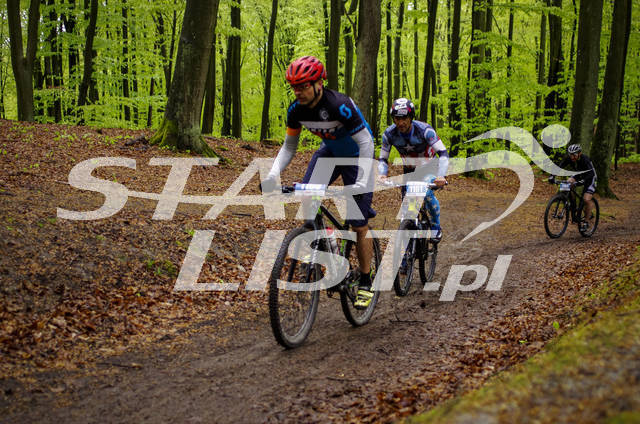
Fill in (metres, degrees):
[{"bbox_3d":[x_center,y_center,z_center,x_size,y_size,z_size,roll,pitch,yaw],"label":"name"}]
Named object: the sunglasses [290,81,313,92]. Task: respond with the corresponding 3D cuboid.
[{"bbox_3d":[-0.095,-0.770,5.630,0.145,0.050,0.140,6,19,38],"label":"sunglasses"}]

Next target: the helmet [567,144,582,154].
[{"bbox_3d":[4.286,-1.050,15.500,0.210,0.165,0.275,5,8,40],"label":"helmet"}]

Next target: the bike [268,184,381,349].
[{"bbox_3d":[0.087,0.310,5.979,0.700,1.020,1.820,3,2,23],"label":"bike"}]

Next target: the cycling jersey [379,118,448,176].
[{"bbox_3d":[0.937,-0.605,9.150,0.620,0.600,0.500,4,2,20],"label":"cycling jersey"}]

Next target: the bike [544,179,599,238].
[{"bbox_3d":[4.237,-0.060,15.357,0.700,1.020,1.830,7,5,42],"label":"bike"}]

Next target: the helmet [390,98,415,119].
[{"bbox_3d":[0.783,-0.975,8.720,0.215,0.170,0.280,3,23,16],"label":"helmet"}]

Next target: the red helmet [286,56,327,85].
[{"bbox_3d":[-0.081,-0.870,5.670,0.215,0.170,0.285,6,19,38],"label":"red helmet"}]

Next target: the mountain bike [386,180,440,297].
[{"bbox_3d":[0.977,0.251,9.101,0.690,1.060,1.820,4,3,18],"label":"mountain bike"}]

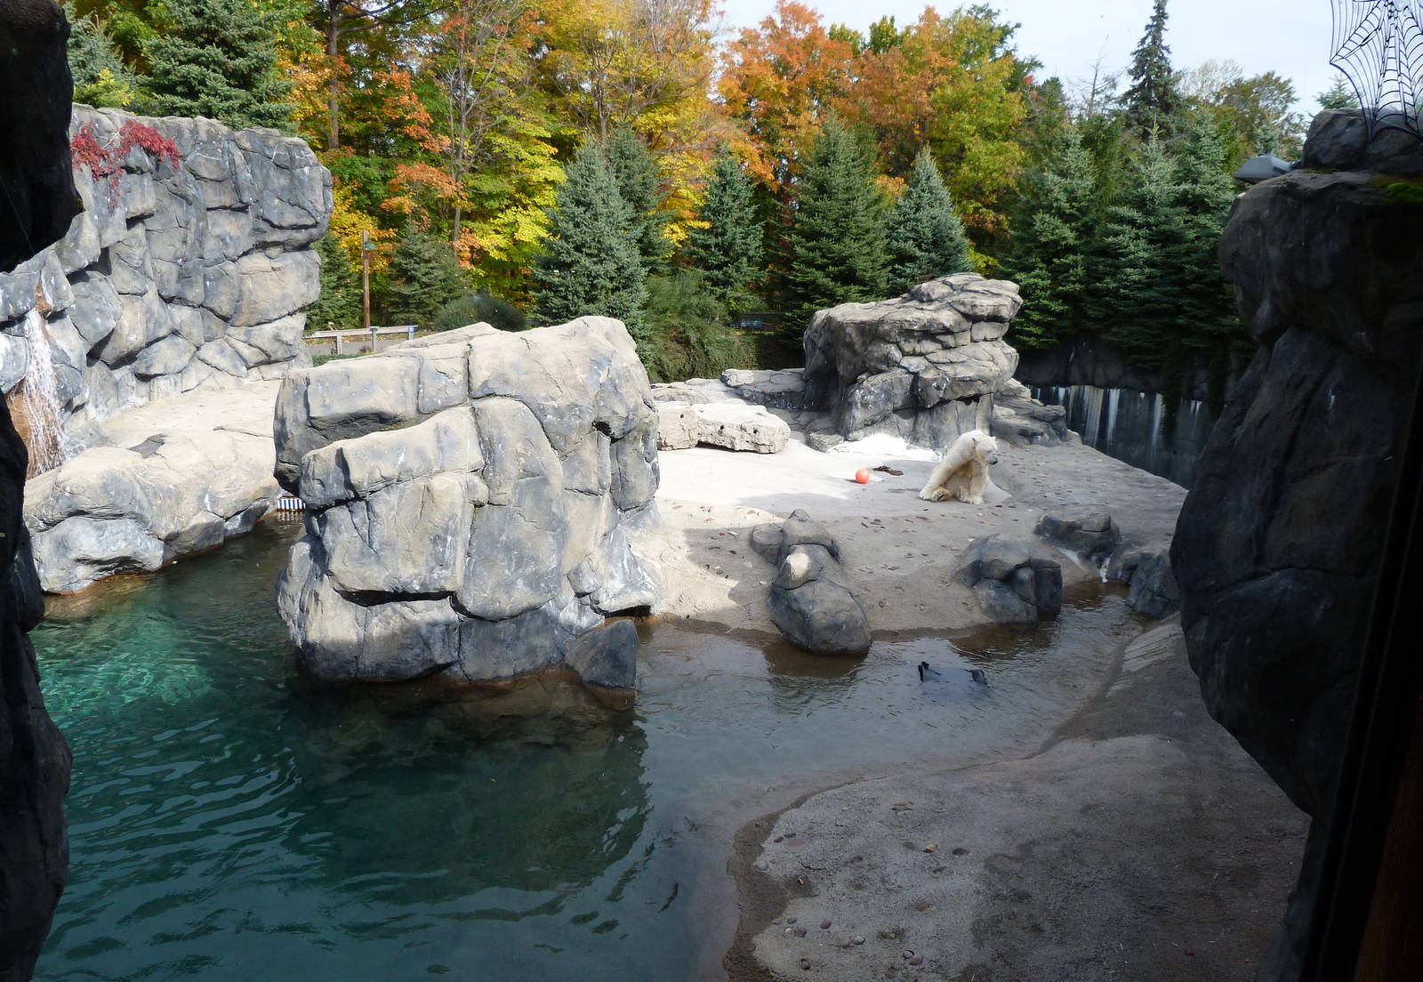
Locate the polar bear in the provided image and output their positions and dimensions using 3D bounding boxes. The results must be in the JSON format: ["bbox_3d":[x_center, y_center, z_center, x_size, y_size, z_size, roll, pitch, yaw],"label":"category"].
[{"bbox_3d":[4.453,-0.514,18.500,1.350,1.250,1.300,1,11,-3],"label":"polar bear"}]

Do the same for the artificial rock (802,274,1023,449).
[{"bbox_3d":[4.214,-2.711,21.700,4.200,3.600,3.100,5,13,12],"label":"artificial rock"}]

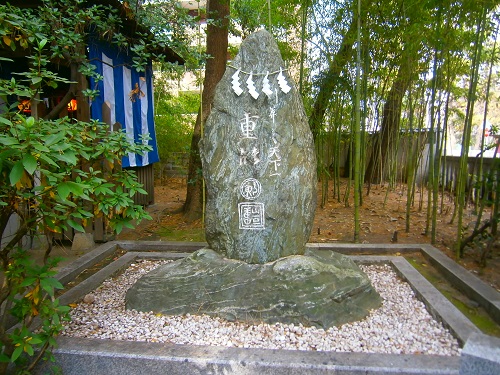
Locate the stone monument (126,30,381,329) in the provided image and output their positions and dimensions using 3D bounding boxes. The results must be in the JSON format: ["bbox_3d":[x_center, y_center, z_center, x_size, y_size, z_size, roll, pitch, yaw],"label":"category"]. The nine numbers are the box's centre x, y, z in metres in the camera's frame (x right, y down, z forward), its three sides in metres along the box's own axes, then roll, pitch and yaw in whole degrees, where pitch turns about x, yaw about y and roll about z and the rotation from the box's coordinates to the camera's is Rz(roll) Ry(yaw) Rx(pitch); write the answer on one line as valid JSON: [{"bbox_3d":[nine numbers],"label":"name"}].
[{"bbox_3d":[0.069,-0.210,3.130,1.990,2.229,1.260,0,5,7],"label":"stone monument"}]

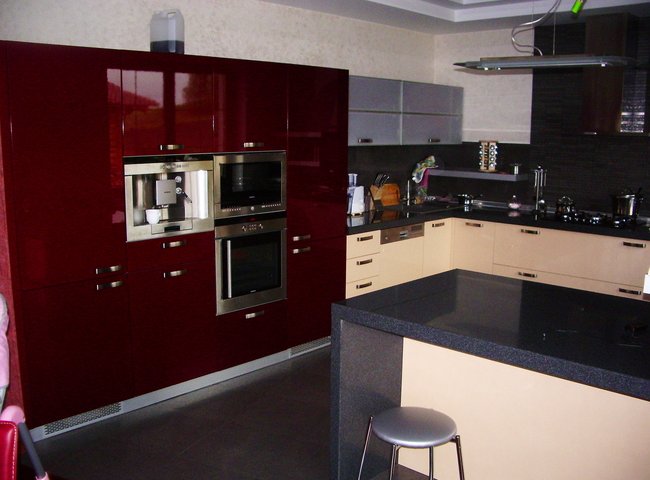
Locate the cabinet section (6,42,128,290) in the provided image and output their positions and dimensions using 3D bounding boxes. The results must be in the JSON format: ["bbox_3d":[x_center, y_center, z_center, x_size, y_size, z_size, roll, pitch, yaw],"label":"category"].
[{"bbox_3d":[-1.487,-0.407,3.529,0.580,1.206,0.586,10,14,44],"label":"cabinet section"}]

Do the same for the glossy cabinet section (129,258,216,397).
[{"bbox_3d":[-1.089,0.473,4.115,0.580,0.734,0.600,10,14,44],"label":"glossy cabinet section"}]

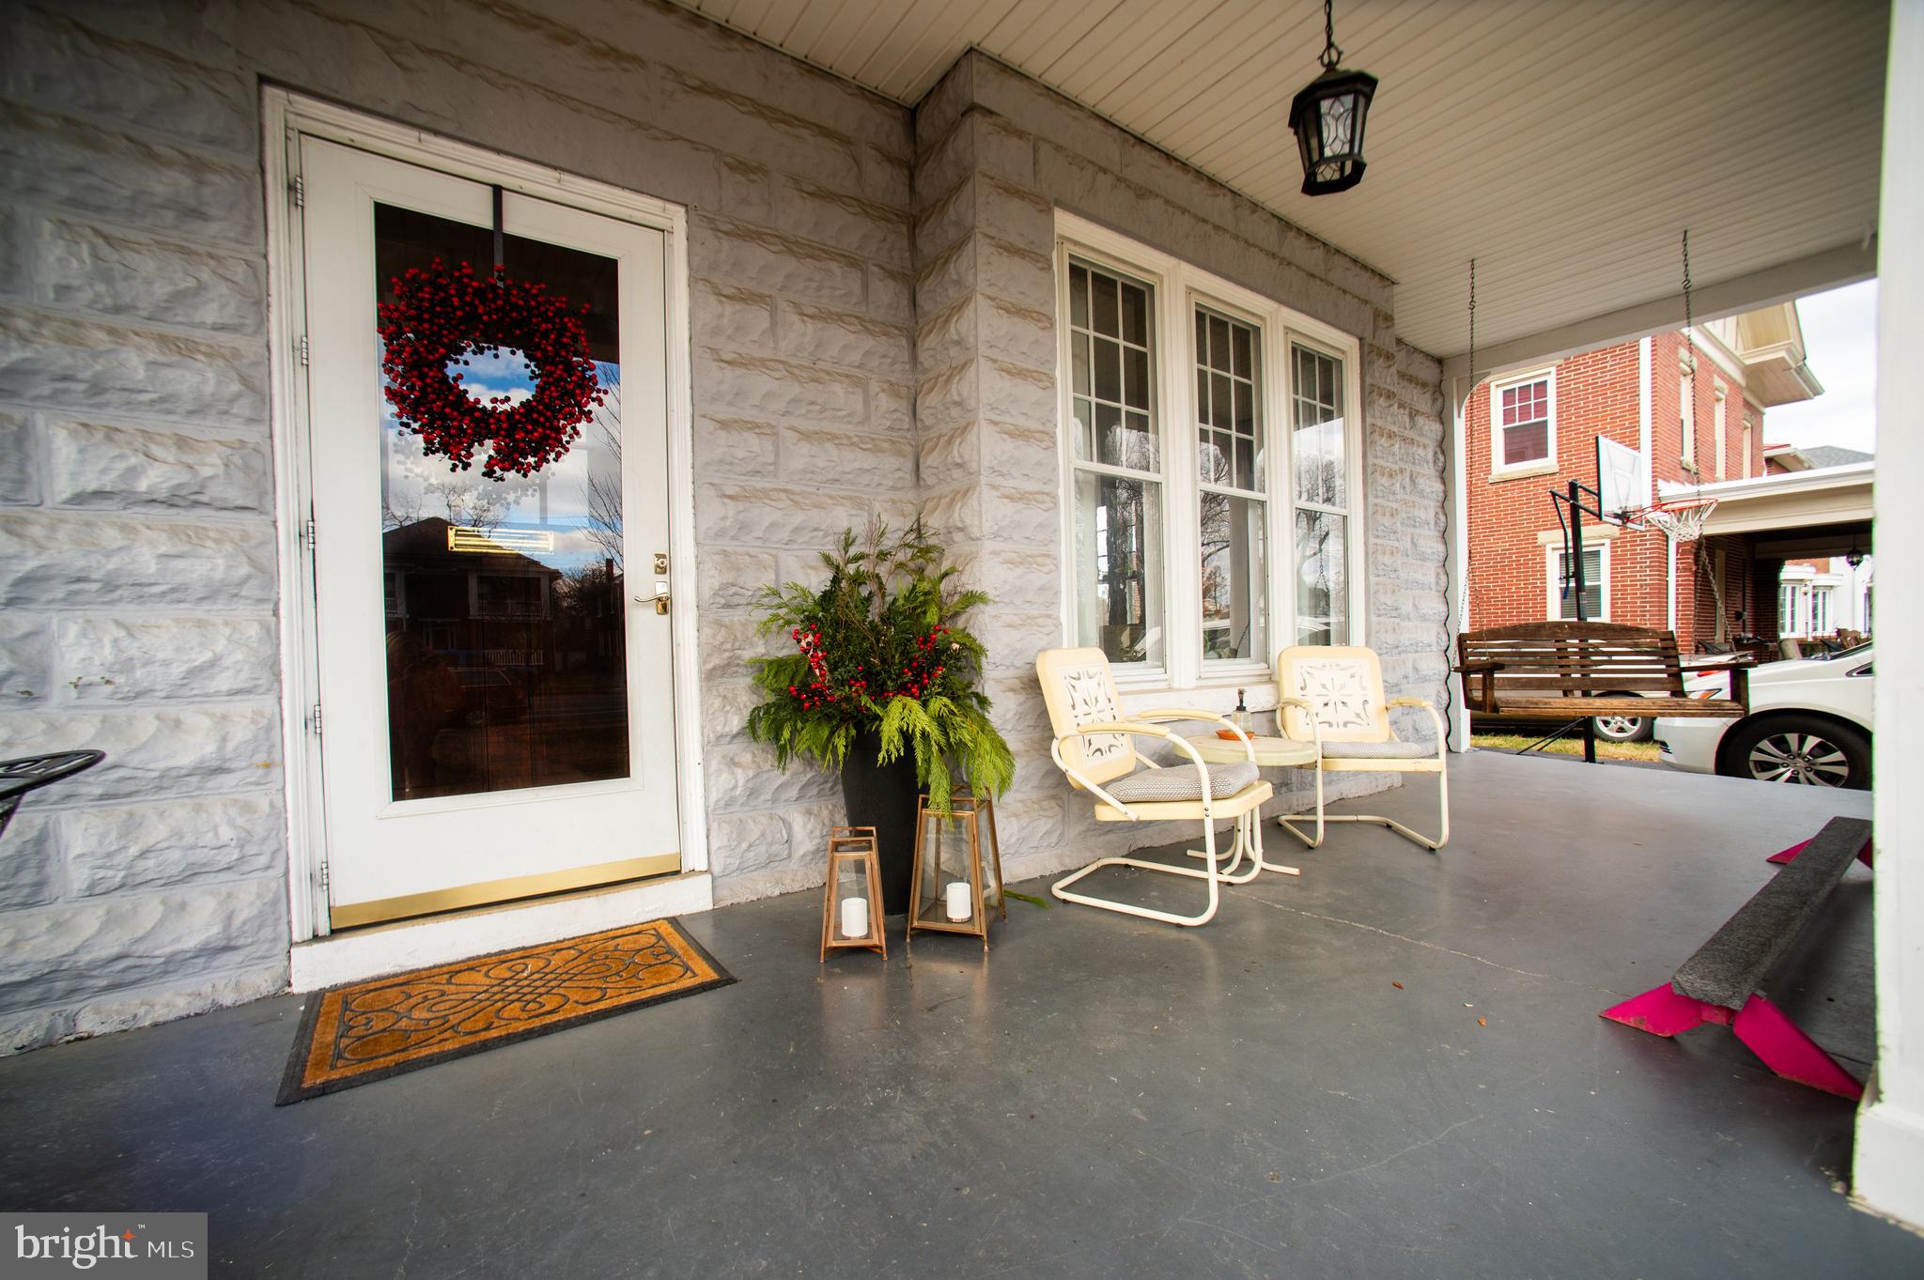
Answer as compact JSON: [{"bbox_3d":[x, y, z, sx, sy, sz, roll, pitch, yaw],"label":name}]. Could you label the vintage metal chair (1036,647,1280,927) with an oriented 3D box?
[{"bbox_3d":[0.673,0.466,2.610,0.660,0.845,0.530,0,1,37],"label":"vintage metal chair"}]

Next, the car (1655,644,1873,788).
[{"bbox_3d":[7.749,0.382,4.649,2.000,1.740,5.100,-1,1,-35],"label":"car"}]

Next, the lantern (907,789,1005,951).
[{"bbox_3d":[-0.012,0.683,2.311,0.245,0.440,0.245,-1,1,17],"label":"lantern"}]

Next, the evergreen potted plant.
[{"bbox_3d":[-0.270,0.255,2.500,0.850,1.290,0.800,-1,1,0],"label":"evergreen potted plant"}]

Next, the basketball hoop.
[{"bbox_3d":[6.445,-1.037,6.700,0.470,0.370,0.520,-1,1,-35],"label":"basketball hoop"}]

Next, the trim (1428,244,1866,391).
[{"bbox_3d":[4.186,-1.990,4.607,0.180,0.190,2.200,-1,1,-35],"label":"trim"}]

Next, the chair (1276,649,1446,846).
[{"bbox_3d":[1.707,0.443,3.259,0.530,0.840,0.660,-1,1,8],"label":"chair"}]

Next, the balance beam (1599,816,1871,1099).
[{"bbox_3d":[2.446,0.781,2.180,2.150,0.165,0.390,-1,1,-35],"label":"balance beam"}]

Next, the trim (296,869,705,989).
[{"bbox_3d":[-1.348,0.863,2.321,1.090,0.125,0.140,-1,1,-33],"label":"trim"}]

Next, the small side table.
[{"bbox_3d":[1.093,0.642,2.905,0.520,0.470,0.520,-1,1,-35],"label":"small side table"}]

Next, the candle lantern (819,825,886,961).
[{"bbox_3d":[-0.315,0.739,2.204,0.185,0.345,0.185,-1,1,-5],"label":"candle lantern"}]

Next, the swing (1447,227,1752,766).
[{"bbox_3d":[3.250,-0.835,3.880,1.080,2.430,0.680,-1,1,20],"label":"swing"}]

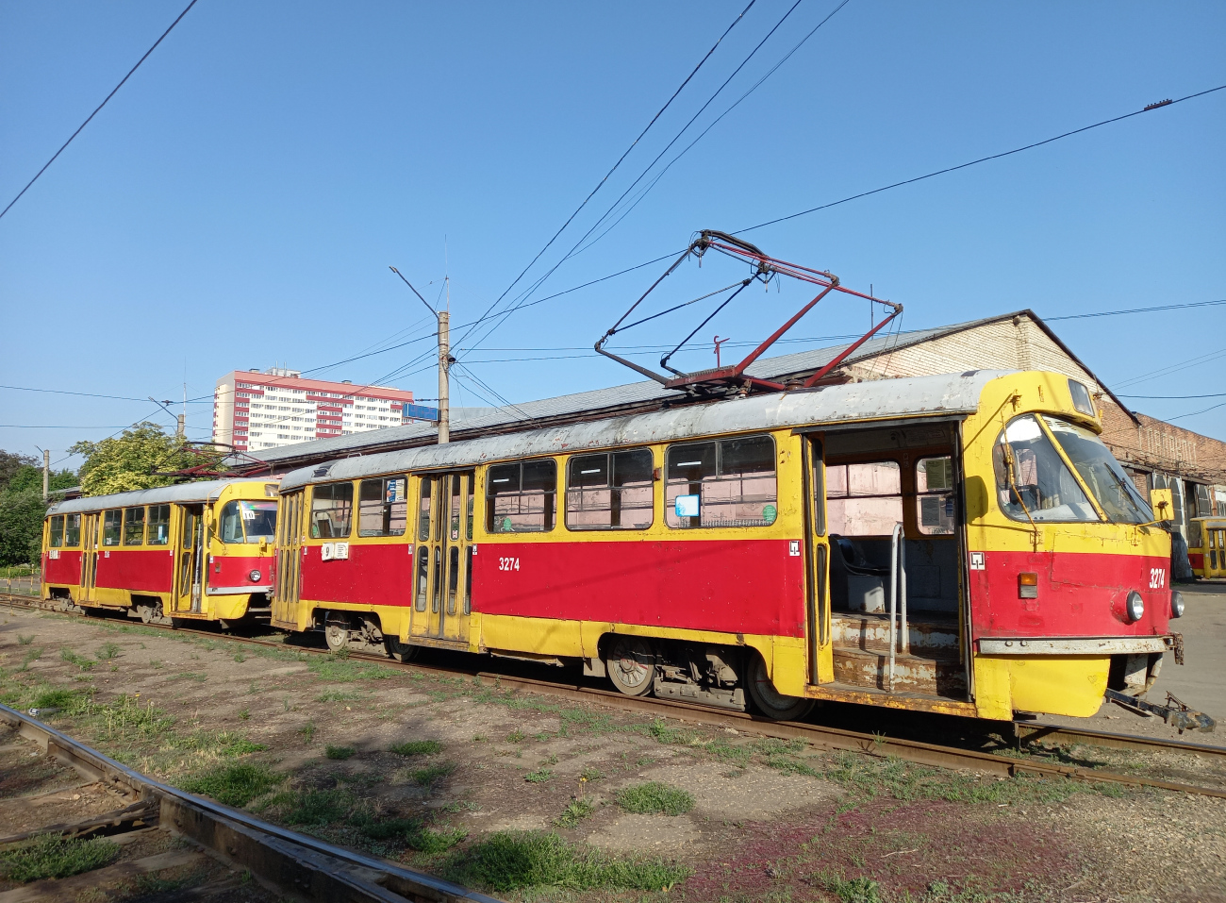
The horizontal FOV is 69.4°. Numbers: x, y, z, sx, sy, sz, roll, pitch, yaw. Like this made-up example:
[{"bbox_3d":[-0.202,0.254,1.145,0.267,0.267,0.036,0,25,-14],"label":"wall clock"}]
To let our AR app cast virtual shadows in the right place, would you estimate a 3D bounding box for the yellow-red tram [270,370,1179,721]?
[{"bbox_3d":[-0.735,1.310,11.640,2.500,3.100,14.000,7,-10,-44],"label":"yellow-red tram"}]

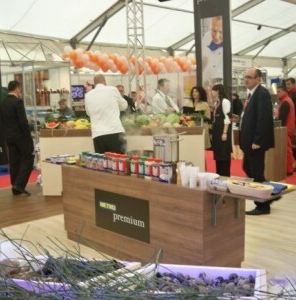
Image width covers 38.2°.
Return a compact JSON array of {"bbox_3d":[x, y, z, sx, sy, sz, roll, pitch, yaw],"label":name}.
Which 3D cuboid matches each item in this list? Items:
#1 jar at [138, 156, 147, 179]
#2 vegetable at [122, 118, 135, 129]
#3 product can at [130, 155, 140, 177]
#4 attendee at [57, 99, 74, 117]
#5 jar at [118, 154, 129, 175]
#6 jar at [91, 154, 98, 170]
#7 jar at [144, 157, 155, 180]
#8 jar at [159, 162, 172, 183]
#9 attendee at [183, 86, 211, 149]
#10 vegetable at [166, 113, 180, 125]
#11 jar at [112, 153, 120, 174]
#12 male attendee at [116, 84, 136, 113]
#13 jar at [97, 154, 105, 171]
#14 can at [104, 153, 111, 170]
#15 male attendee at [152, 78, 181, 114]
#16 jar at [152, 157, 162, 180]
[{"bbox_3d":[-0.045,0.152,3.722,0.069,0.182,0.069,-1,7,0],"label":"jar"},{"bbox_3d":[-0.270,-0.369,6.020,0.165,0.135,0.165,0,7,9],"label":"vegetable"},{"bbox_3d":[-0.113,0.140,3.785,0.070,0.180,0.070,-8,10,-43],"label":"product can"},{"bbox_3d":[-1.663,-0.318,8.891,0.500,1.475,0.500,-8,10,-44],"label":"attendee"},{"bbox_3d":[-0.228,0.137,3.885,0.072,0.180,0.072,-9,10,-44],"label":"jar"},{"bbox_3d":[-0.524,0.119,4.160,0.073,0.150,0.073,-1,7,0],"label":"jar"},{"bbox_3d":[0.013,0.157,3.600,0.080,0.180,0.080,-1,7,0],"label":"jar"},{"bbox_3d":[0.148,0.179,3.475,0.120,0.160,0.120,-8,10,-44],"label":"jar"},{"bbox_3d":[0.901,-0.322,7.750,0.480,1.630,0.380,2,8,26],"label":"attendee"},{"bbox_3d":[0.401,-0.483,6.600,0.215,0.190,0.210,-1,7,0],"label":"vegetable"},{"bbox_3d":[-0.291,0.131,3.898,0.073,0.175,0.073,-1,7,0],"label":"jar"},{"bbox_3d":[-0.505,-0.473,8.907,0.540,1.723,0.320,-2,7,-6],"label":"male attendee"},{"bbox_3d":[-0.454,0.122,4.128,0.069,0.157,0.069,-1,7,0],"label":"jar"},{"bbox_3d":[-0.390,0.107,4.108,0.073,0.175,0.073,-1,7,0],"label":"can"},{"bbox_3d":[0.293,-0.359,7.566,0.420,1.780,0.520,6,10,45],"label":"male attendee"},{"bbox_3d":[0.079,0.155,3.610,0.070,0.180,0.070,-1,7,0],"label":"jar"}]

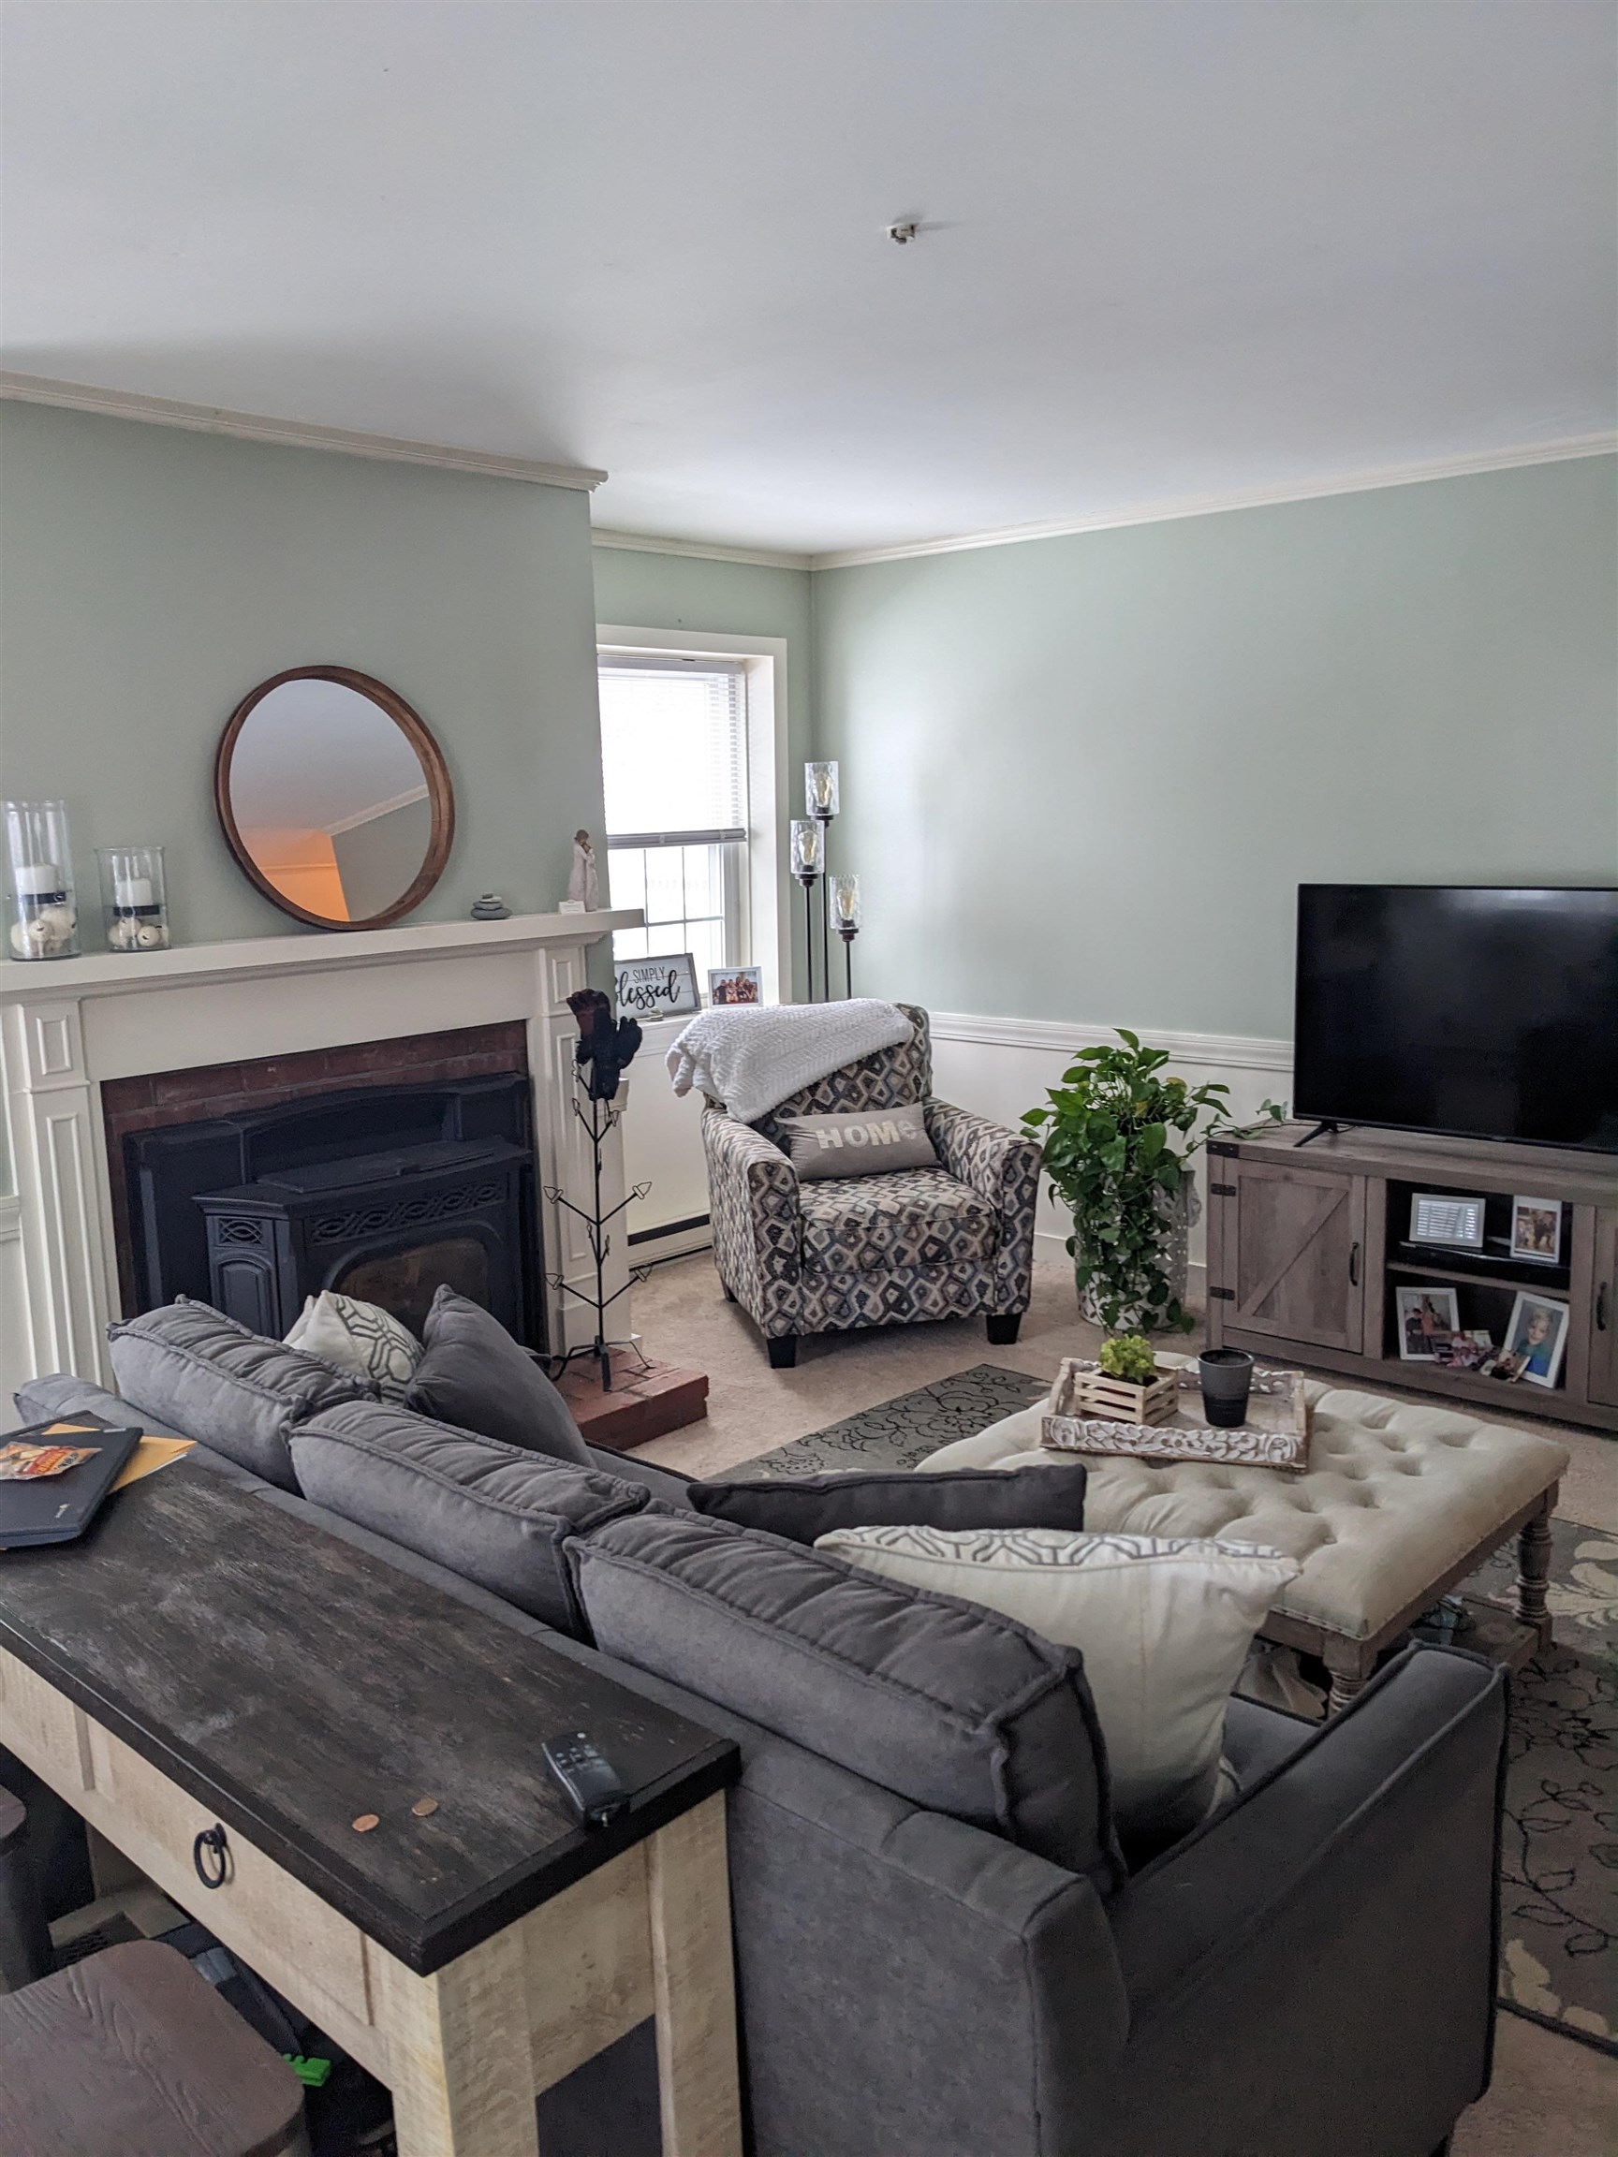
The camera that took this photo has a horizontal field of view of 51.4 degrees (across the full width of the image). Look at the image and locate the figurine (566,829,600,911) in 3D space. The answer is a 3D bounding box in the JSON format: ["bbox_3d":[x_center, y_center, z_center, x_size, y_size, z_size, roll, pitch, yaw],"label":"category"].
[{"bbox_3d":[-0.594,-0.543,4.424,0.075,0.217,0.060,-7,11,-30],"label":"figurine"}]

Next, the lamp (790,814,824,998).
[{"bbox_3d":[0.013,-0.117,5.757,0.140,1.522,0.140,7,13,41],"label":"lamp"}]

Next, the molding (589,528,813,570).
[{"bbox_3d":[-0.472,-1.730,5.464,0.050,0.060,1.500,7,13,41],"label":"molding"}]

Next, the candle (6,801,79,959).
[{"bbox_3d":[-1.536,-0.398,3.385,0.120,0.317,0.120,7,13,41],"label":"candle"}]

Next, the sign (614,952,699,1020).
[{"bbox_3d":[-0.565,-0.309,5.763,0.450,0.205,0.025,-9,2,-39],"label":"sign"}]

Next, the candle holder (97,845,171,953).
[{"bbox_3d":[-1.413,-0.375,3.526,0.122,0.220,0.122,7,13,41],"label":"candle holder"}]

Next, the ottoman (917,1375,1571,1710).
[{"bbox_3d":[0.778,0.855,3.028,0.840,0.455,0.850,7,13,41],"label":"ottoman"}]

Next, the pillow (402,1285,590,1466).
[{"bbox_3d":[-0.409,0.556,2.409,0.180,0.450,0.460,-35,12,-1],"label":"pillow"}]

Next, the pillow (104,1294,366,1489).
[{"bbox_3d":[-0.707,0.558,2.256,0.510,0.460,0.180,7,25,43],"label":"pillow"}]

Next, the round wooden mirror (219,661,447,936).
[{"bbox_3d":[-1.080,-0.644,3.891,0.050,0.605,0.605,2,9,42],"label":"round wooden mirror"}]

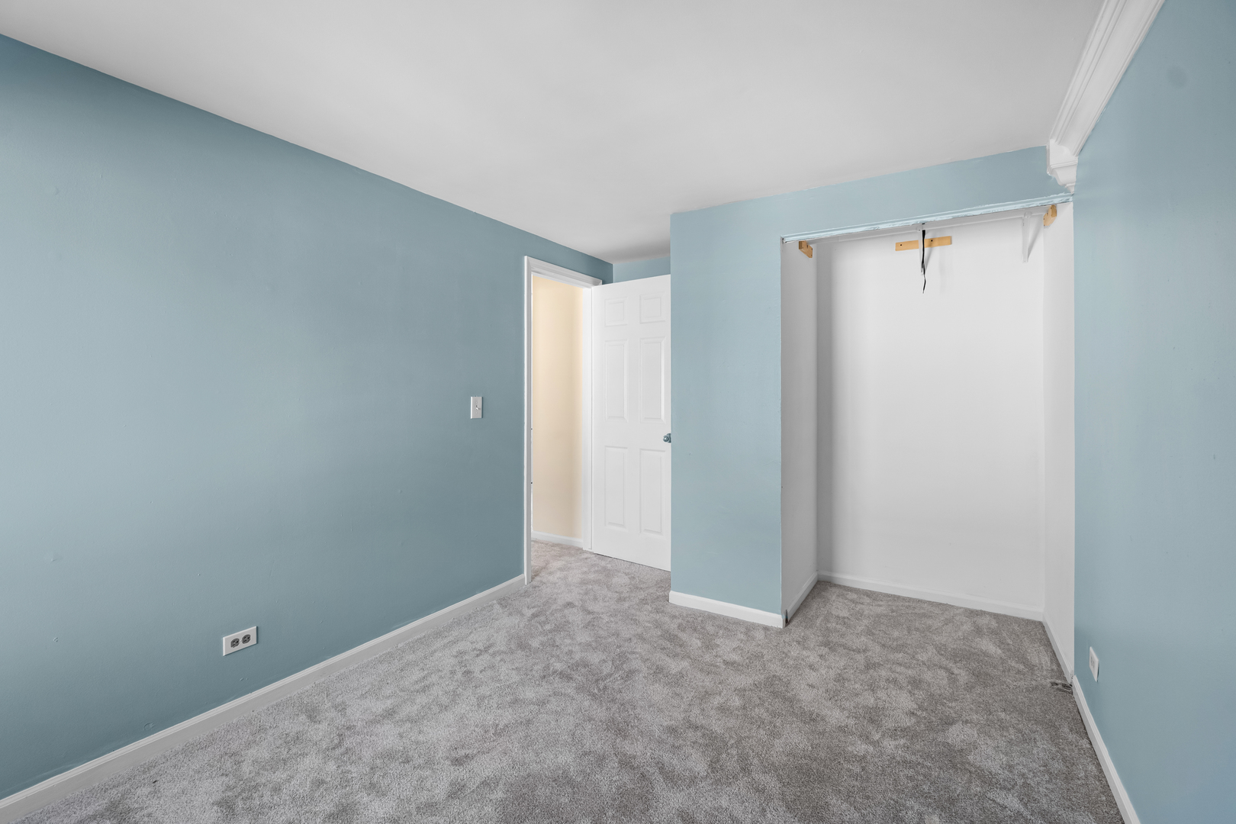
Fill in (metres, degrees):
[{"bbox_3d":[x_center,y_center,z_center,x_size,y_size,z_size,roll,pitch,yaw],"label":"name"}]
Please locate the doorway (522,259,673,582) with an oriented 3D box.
[{"bbox_3d":[-0.071,0.048,3.485,0.765,2.114,0.855,1,2,32],"label":"doorway"}]

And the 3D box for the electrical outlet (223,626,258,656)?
[{"bbox_3d":[-1.457,0.884,1.987,0.010,0.070,0.114,1,2,32],"label":"electrical outlet"}]

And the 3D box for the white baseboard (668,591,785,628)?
[{"bbox_3d":[0.592,1.096,2.880,0.654,0.073,0.016,1,2,32],"label":"white baseboard"}]

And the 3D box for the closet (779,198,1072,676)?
[{"bbox_3d":[1.578,0.121,2.742,1.170,2.037,0.844,1,2,32],"label":"closet"}]

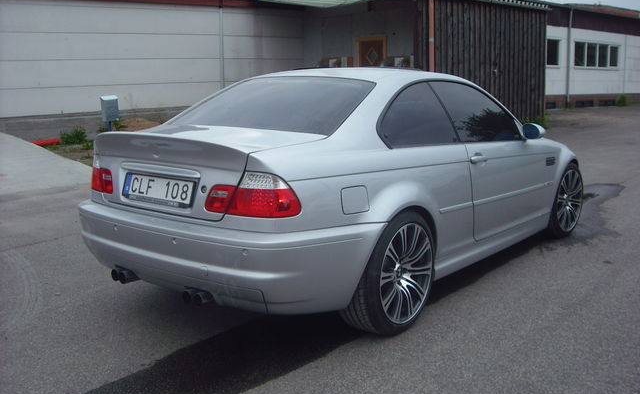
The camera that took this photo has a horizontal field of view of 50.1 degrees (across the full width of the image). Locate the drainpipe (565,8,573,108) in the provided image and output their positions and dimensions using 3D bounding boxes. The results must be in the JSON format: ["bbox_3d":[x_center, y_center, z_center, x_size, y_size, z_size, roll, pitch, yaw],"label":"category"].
[{"bbox_3d":[10.560,-5.914,29.000,0.110,4.200,0.110,-9,13,-40],"label":"drainpipe"}]

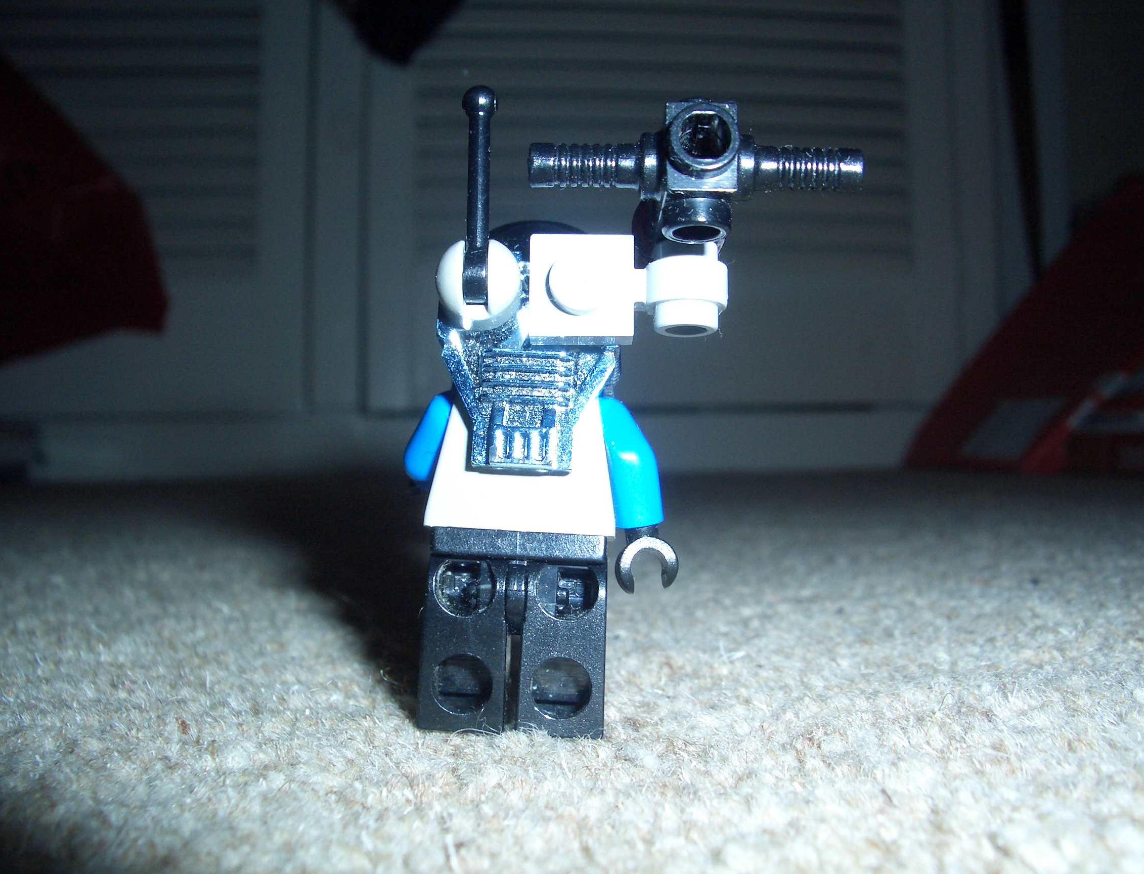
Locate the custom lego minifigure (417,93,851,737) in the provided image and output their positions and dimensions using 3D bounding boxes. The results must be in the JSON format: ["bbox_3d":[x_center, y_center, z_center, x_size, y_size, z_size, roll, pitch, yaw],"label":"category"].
[{"bbox_3d":[0.003,-0.001,0.097,0.036,0.051,0.029,2,-4,-1],"label":"custom lego minifigure"}]

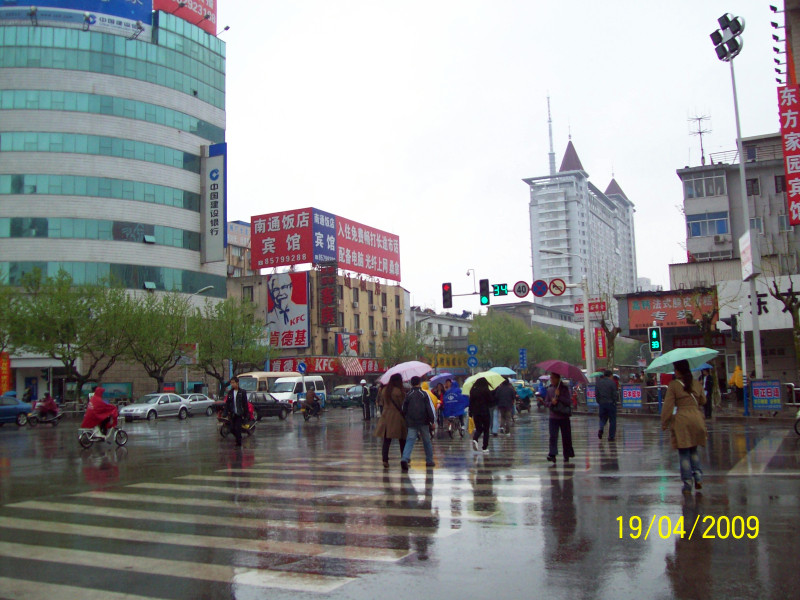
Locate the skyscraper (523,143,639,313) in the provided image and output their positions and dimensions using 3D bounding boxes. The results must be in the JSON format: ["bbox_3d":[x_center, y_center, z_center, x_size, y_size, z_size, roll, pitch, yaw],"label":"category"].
[{"bbox_3d":[75.801,-11.811,330.204,21.749,88.008,81.791,-5,-6,27],"label":"skyscraper"}]

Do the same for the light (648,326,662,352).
[{"bbox_3d":[9.763,1.509,31.791,0.470,0.960,0.300,-4,-6,22],"label":"light"}]

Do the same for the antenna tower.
[{"bbox_3d":[22.738,-12.165,63.059,1.600,3.800,1.500,-4,-7,25],"label":"antenna tower"}]

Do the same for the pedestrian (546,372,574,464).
[{"bbox_3d":[2.904,2.151,15.100,0.520,1.650,0.420,-7,-8,40],"label":"pedestrian"}]

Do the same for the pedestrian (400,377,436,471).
[{"bbox_3d":[0.313,2.195,14.902,0.600,1.710,0.480,-3,-6,14],"label":"pedestrian"}]

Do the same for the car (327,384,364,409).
[{"bbox_3d":[-3.083,6.263,54.000,1.750,1.520,4.400,-6,-7,38],"label":"car"}]

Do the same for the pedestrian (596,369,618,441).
[{"bbox_3d":[5.013,2.549,20.100,0.520,1.690,0.420,-3,-6,14],"label":"pedestrian"}]

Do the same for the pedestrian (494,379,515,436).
[{"bbox_3d":[2.989,3.014,23.708,0.520,1.680,0.420,-4,-6,21],"label":"pedestrian"}]

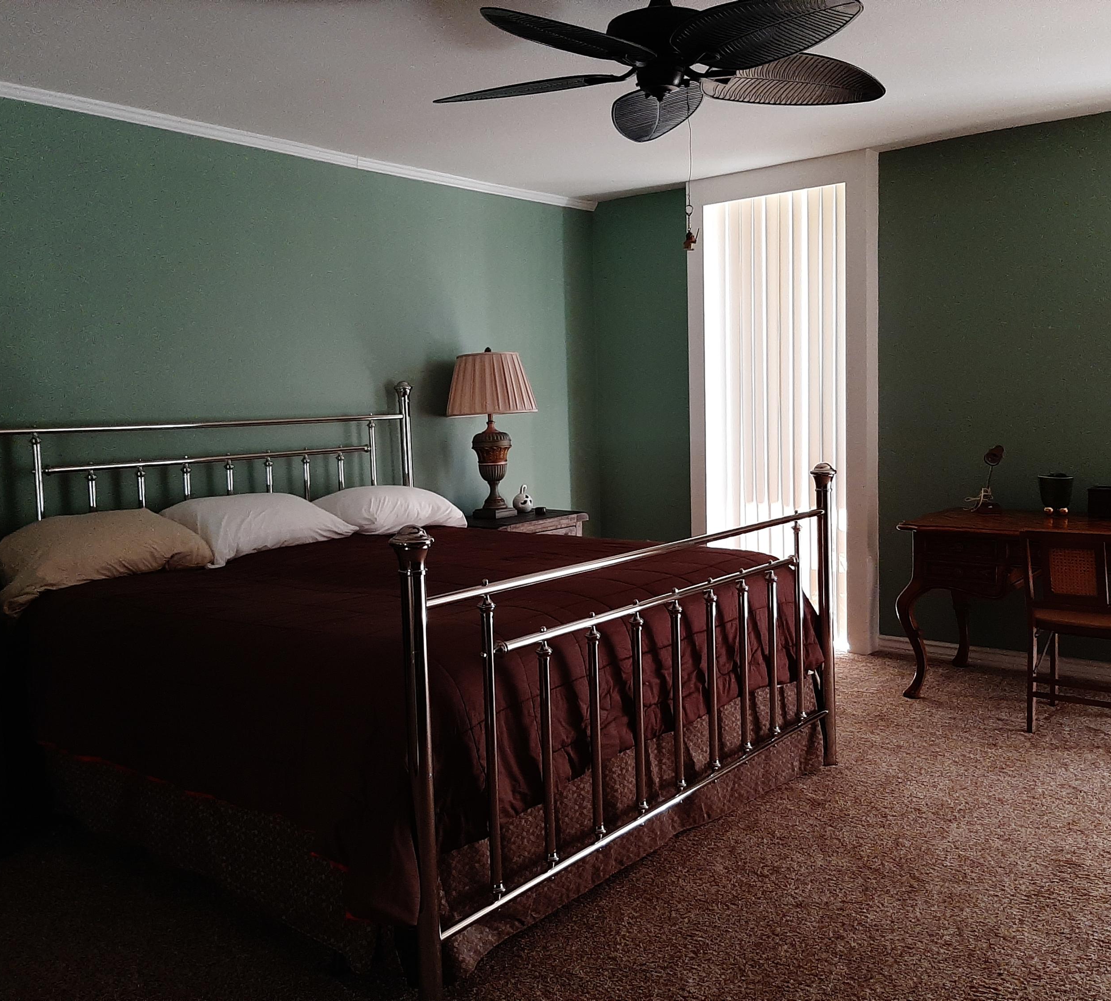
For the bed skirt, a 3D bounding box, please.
[{"bbox_3d":[-0.467,0.797,3.567,2.070,0.350,1.920,4,8,40],"label":"bed skirt"}]

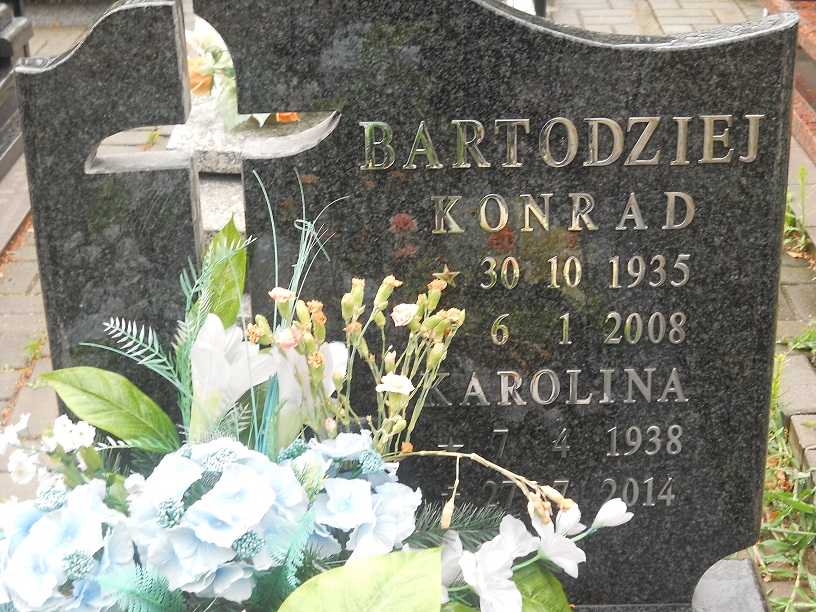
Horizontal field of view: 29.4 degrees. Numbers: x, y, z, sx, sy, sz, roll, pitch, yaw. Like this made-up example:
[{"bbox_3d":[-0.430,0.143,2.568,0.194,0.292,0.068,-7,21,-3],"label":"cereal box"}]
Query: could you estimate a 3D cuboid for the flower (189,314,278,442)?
[{"bbox_3d":[-0.167,0.069,1.485,0.086,0.117,0.075,-1,24,0],"label":"flower"}]

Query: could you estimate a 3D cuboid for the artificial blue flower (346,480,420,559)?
[{"bbox_3d":[-0.022,0.203,1.462,0.070,0.068,0.048,-14,13,-25],"label":"artificial blue flower"}]

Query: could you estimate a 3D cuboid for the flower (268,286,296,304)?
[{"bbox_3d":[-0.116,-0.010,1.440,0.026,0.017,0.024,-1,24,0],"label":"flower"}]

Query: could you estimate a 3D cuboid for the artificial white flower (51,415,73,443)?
[{"bbox_3d":[-0.333,0.118,1.493,0.022,0.026,0.018,-1,10,2],"label":"artificial white flower"}]

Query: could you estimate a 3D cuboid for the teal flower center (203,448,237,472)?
[{"bbox_3d":[-0.169,0.139,1.401,0.032,0.020,0.029,-1,23,1],"label":"teal flower center"}]

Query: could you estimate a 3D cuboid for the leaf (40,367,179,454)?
[{"bbox_3d":[-0.282,0.096,1.485,0.152,0.030,0.056,29,67,-7],"label":"leaf"}]

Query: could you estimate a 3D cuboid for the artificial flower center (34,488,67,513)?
[{"bbox_3d":[-0.335,0.182,1.460,0.030,0.021,0.027,-1,23,1],"label":"artificial flower center"}]

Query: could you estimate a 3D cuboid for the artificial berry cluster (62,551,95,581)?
[{"bbox_3d":[-0.305,0.240,1.441,0.030,0.027,0.028,-7,24,-13],"label":"artificial berry cluster"}]

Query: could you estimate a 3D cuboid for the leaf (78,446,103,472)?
[{"bbox_3d":[-0.298,0.144,1.460,0.022,0.024,0.013,-1,24,0],"label":"leaf"}]

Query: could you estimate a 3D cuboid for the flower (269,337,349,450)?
[{"bbox_3d":[-0.096,0.086,1.505,0.073,0.105,0.068,-1,24,0],"label":"flower"}]

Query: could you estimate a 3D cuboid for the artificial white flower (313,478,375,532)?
[{"bbox_3d":[-0.059,0.184,1.433,0.056,0.050,0.032,-1,0,2],"label":"artificial white flower"}]

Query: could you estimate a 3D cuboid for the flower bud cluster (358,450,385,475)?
[{"bbox_3d":[-0.034,0.147,1.465,0.024,0.022,0.023,-3,23,-3],"label":"flower bud cluster"}]

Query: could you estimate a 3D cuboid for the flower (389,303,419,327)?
[{"bbox_3d":[-0.003,0.008,1.460,0.027,0.025,0.024,11,27,25],"label":"flower"}]

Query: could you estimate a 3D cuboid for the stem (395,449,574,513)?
[{"bbox_3d":[0.074,0.169,1.504,0.176,0.072,0.050,-1,25,2],"label":"stem"}]

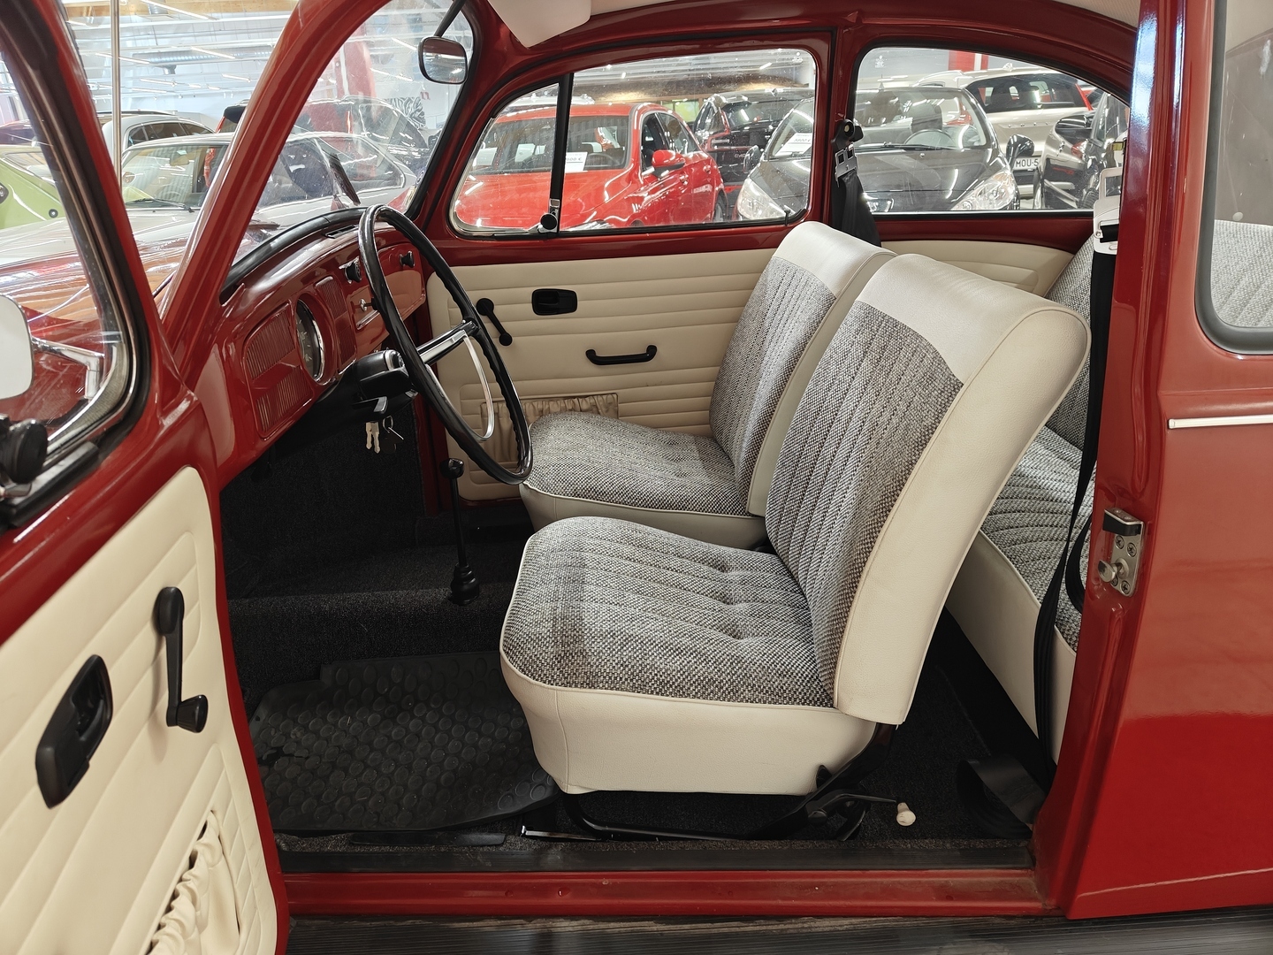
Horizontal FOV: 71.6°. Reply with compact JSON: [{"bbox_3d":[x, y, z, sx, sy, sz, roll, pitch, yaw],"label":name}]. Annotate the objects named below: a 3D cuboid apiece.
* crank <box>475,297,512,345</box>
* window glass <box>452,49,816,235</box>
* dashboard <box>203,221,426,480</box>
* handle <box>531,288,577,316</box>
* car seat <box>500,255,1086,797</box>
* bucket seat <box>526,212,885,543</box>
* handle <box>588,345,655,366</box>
[{"bbox_3d":[-0.333,-0.359,2.046,0.040,0.122,0.050,-31,19,10],"label":"crank"},{"bbox_3d":[-0.013,-0.729,1.948,0.820,0.360,0.020,-3,33,0],"label":"window glass"},{"bbox_3d":[-0.510,-0.295,1.456,0.185,0.245,1.130,-2,21,2],"label":"dashboard"},{"bbox_3d":[-0.190,-0.407,2.047,0.106,0.064,0.025,-3,21,0],"label":"handle"},{"bbox_3d":[0.158,0.039,1.288,0.710,0.655,0.525,-2,21,2],"label":"car seat"},{"bbox_3d":[0.112,-0.180,1.857,0.700,0.655,0.525,-2,21,2],"label":"bucket seat"},{"bbox_3d":[-0.035,-0.288,2.083,0.168,0.036,0.045,-3,21,0],"label":"handle"}]

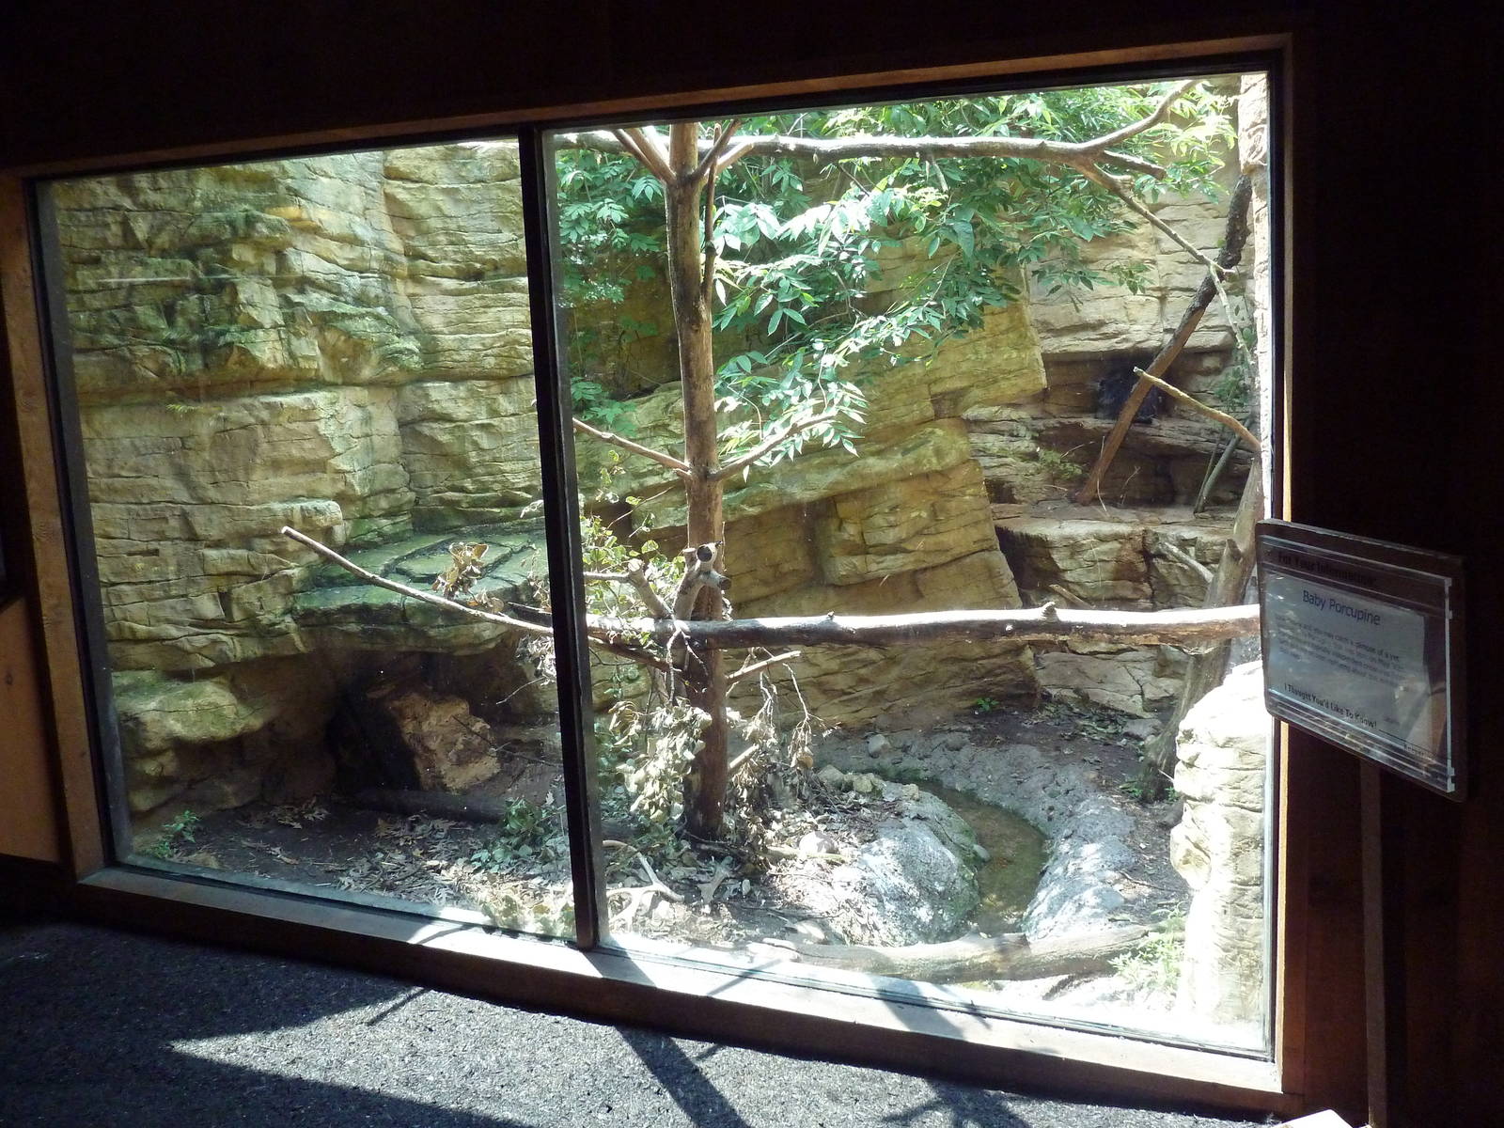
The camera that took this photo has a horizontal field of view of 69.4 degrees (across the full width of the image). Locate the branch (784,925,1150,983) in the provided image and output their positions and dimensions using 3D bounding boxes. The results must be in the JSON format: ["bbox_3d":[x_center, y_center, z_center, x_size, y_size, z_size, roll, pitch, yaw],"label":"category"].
[{"bbox_3d":[0.604,1.094,3.050,1.030,0.130,0.180,-1,8,4],"label":"branch"}]

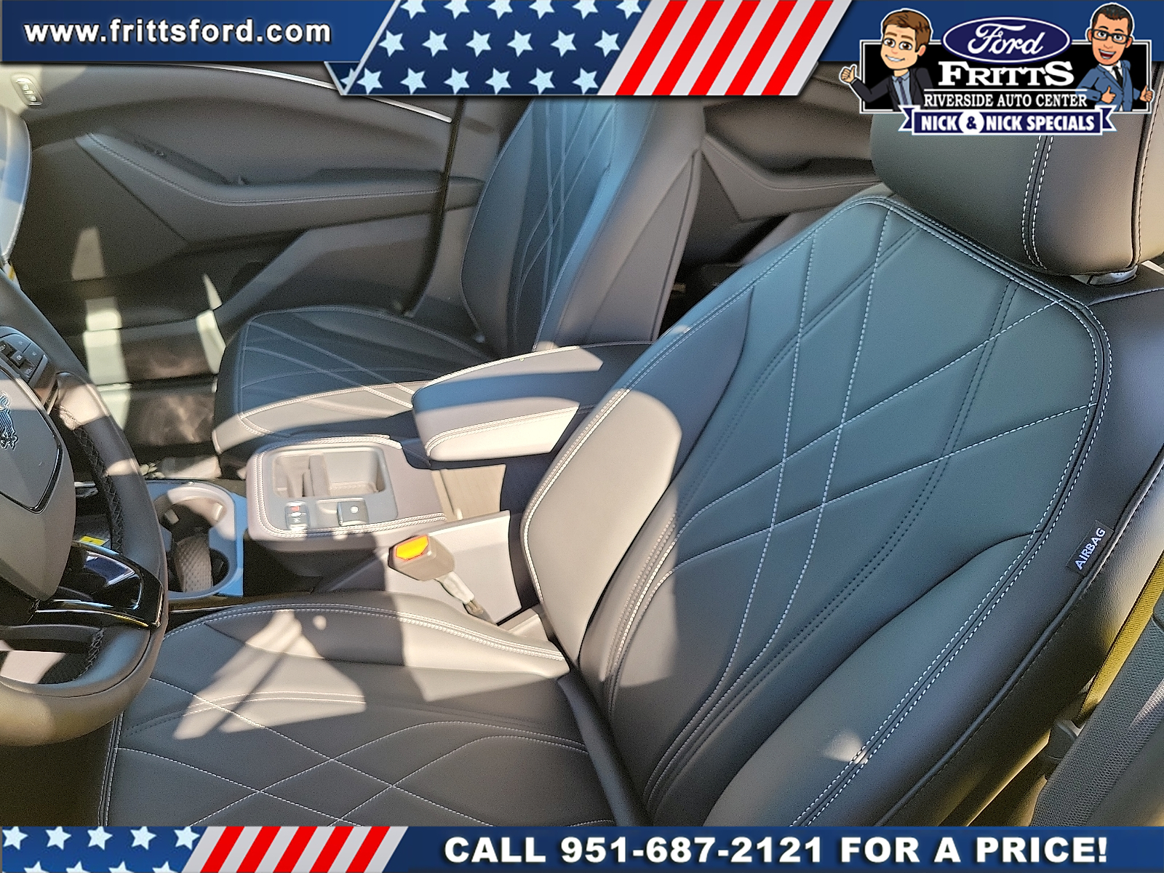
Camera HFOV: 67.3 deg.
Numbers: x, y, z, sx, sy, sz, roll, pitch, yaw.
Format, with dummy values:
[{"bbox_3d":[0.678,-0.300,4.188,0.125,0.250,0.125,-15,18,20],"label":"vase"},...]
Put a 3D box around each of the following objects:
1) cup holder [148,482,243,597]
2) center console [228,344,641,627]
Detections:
[{"bbox_3d":[-0.448,0.157,1.013,0.112,0.083,0.200,-7,29,-16],"label":"cup holder"},{"bbox_3d":[-0.114,0.051,1.076,0.550,0.275,0.240,-7,29,-16],"label":"center console"}]

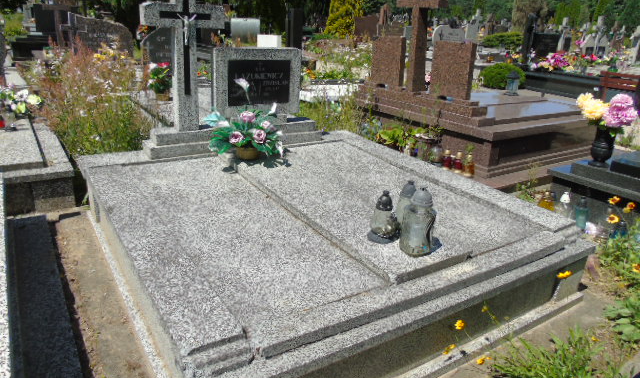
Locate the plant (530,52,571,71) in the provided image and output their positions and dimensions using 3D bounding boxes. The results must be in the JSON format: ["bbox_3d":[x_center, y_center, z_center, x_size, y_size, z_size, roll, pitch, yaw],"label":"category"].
[{"bbox_3d":[5.145,-2.835,10.318,0.550,0.420,0.900,-10,25,-32],"label":"plant"}]

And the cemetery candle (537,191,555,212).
[{"bbox_3d":[1.690,0.120,3.450,0.115,0.210,0.115,-10,24,-31],"label":"cemetery candle"}]

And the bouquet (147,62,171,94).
[{"bbox_3d":[-1.706,-1.183,4.928,0.320,0.400,0.300,-10,25,-32],"label":"bouquet"}]

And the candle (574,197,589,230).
[{"bbox_3d":[1.884,0.172,3.313,0.088,0.237,0.088,-10,24,-31],"label":"candle"}]

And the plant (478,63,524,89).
[{"bbox_3d":[3.224,-1.847,8.167,0.850,0.720,0.850,-10,24,-31],"label":"plant"}]

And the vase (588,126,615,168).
[{"bbox_3d":[2.185,-0.330,3.590,0.170,0.320,0.170,-10,24,-31],"label":"vase"}]

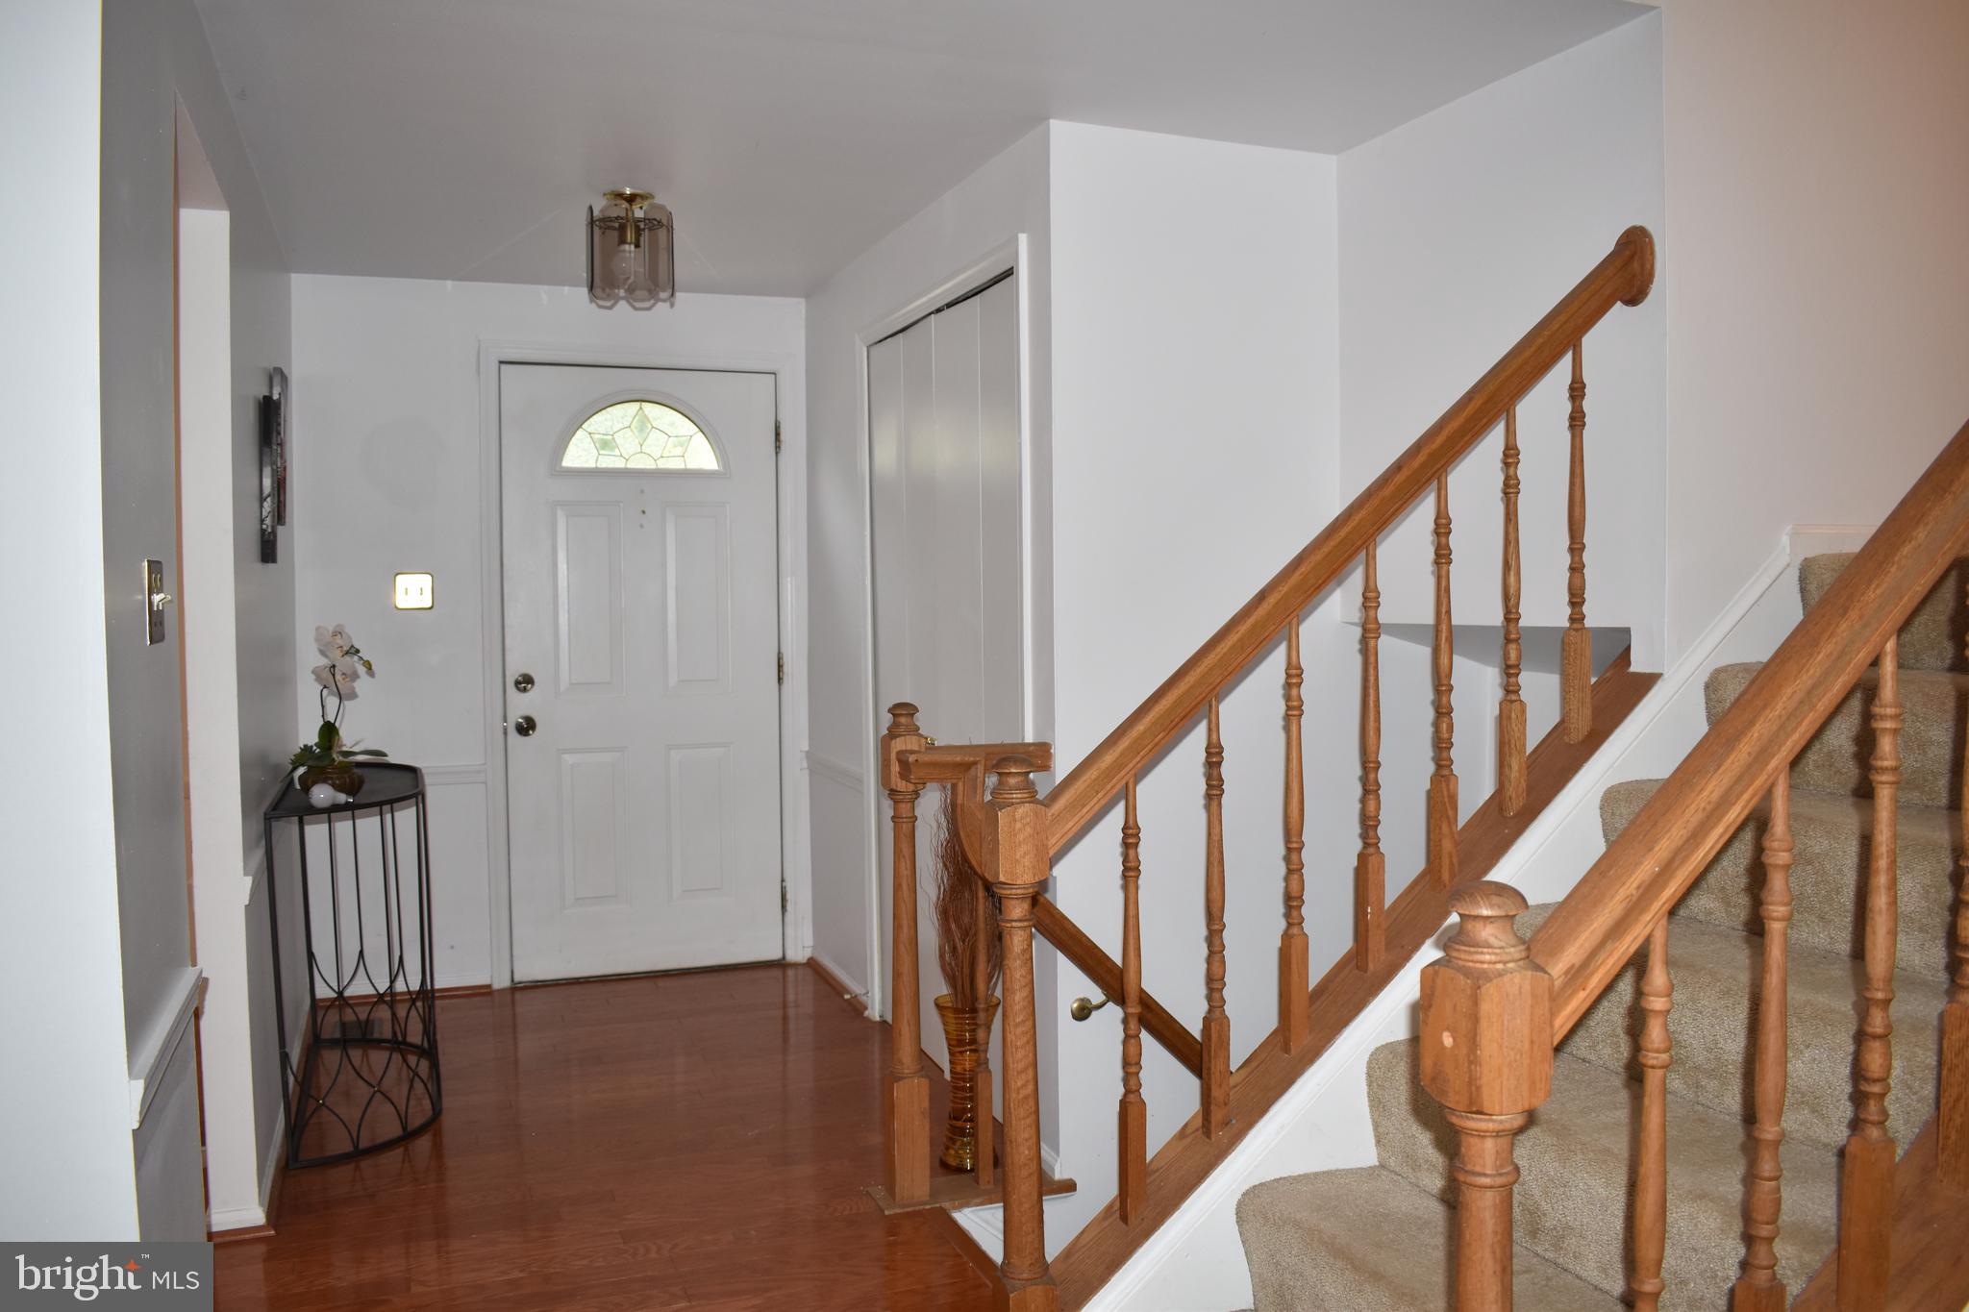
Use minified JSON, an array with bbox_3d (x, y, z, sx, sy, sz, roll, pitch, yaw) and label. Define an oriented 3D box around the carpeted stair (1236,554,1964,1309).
[{"bbox_3d":[0.944,0.515,1.946,1.450,1.330,0.890,-1,3,-21],"label":"carpeted stair"}]

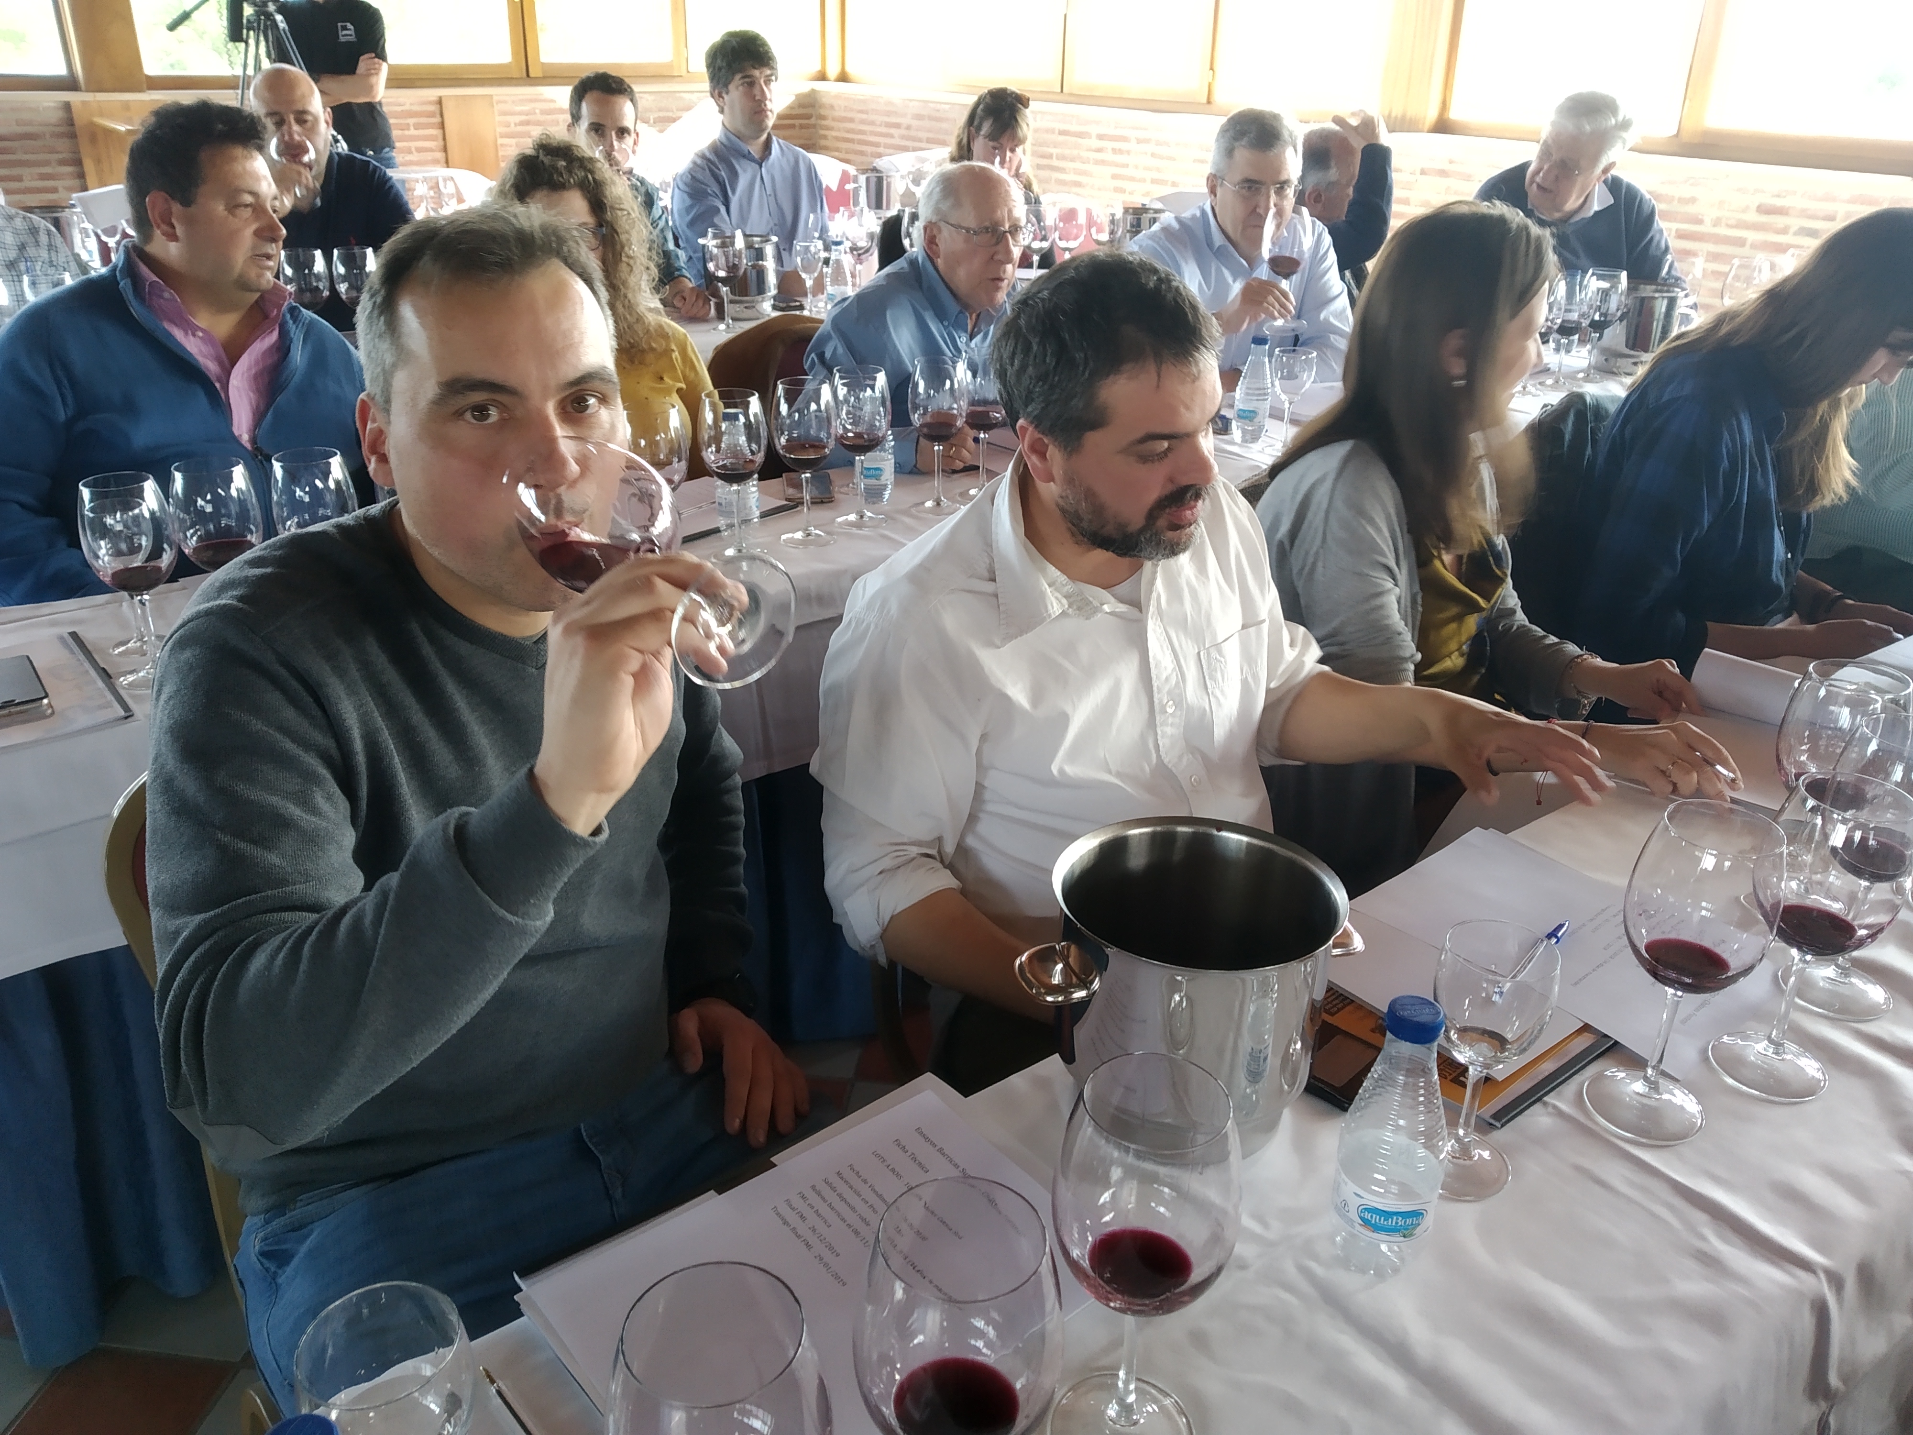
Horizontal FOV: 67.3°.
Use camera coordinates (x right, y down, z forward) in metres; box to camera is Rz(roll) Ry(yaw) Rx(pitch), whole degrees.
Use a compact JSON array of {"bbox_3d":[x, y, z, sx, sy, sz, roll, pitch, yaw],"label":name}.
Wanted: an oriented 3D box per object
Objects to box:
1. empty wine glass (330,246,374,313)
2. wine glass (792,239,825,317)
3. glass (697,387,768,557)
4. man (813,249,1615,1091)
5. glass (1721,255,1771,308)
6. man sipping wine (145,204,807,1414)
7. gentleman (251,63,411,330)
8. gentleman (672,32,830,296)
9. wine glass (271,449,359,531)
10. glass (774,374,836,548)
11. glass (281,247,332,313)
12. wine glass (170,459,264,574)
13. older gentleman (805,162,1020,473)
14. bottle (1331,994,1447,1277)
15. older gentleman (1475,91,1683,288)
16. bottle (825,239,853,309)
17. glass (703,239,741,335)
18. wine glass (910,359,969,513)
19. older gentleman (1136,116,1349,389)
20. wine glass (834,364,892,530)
[{"bbox_3d":[-1.265,-0.877,3.055,0.091,0.228,0.091,1,26,0],"label":"empty wine glass"},{"bbox_3d":[-0.362,-1.078,3.536,0.076,0.168,0.076,-1,26,-5],"label":"wine glass"},{"bbox_3d":[-0.297,-0.321,1.930,0.092,0.224,0.092,-3,26,-8],"label":"glass"},{"bbox_3d":[0.264,0.252,1.285,0.660,1.260,0.800,-17,31,-33],"label":"man"},{"bbox_3d":[1.807,-0.935,3.315,0.088,0.224,0.088,1,26,0],"label":"glass"},{"bbox_3d":[-0.283,0.346,1.042,0.520,1.320,0.660,-14,30,-29],"label":"man sipping wine"},{"bbox_3d":[-1.459,-0.841,3.432,0.580,1.300,0.820,-9,28,-21],"label":"gentleman"},{"bbox_3d":[-0.455,-0.987,3.701,0.510,1.380,0.740,-14,29,-29],"label":"gentleman"},{"bbox_3d":[-0.715,-0.186,1.623,0.092,0.224,0.092,-10,28,-22],"label":"wine glass"},{"bbox_3d":[-0.212,-0.358,2.024,0.088,0.224,0.088,1,26,0],"label":"glass"},{"bbox_3d":[-1.359,-0.863,3.022,0.091,0.228,0.091,1,26,0],"label":"glass"},{"bbox_3d":[-0.814,-0.171,1.605,0.088,0.224,0.088,1,26,0],"label":"wine glass"},{"bbox_3d":[-0.085,-0.431,2.744,0.540,1.220,0.740,-20,33,-37],"label":"older gentleman"},{"bbox_3d":[0.258,0.243,0.844,0.065,0.171,0.065,11,27,20],"label":"bottle"},{"bbox_3d":[1.441,-0.824,3.538,0.600,1.300,0.820,5,26,8],"label":"older gentleman"},{"bbox_3d":[-0.295,-1.101,3.612,0.061,0.181,0.061,1,26,0],"label":"bottle"},{"bbox_3d":[-0.528,-1.001,3.301,0.092,0.224,0.092,-3,26,-8],"label":"glass"},{"bbox_3d":[-0.027,-0.426,2.170,0.088,0.224,0.088,1,26,0],"label":"wine glass"},{"bbox_3d":[0.540,-0.637,3.151,0.520,1.300,0.700,-12,29,-25],"label":"older gentleman"},{"bbox_3d":[-0.141,-0.399,2.133,0.091,0.228,0.091,1,26,0],"label":"wine glass"}]

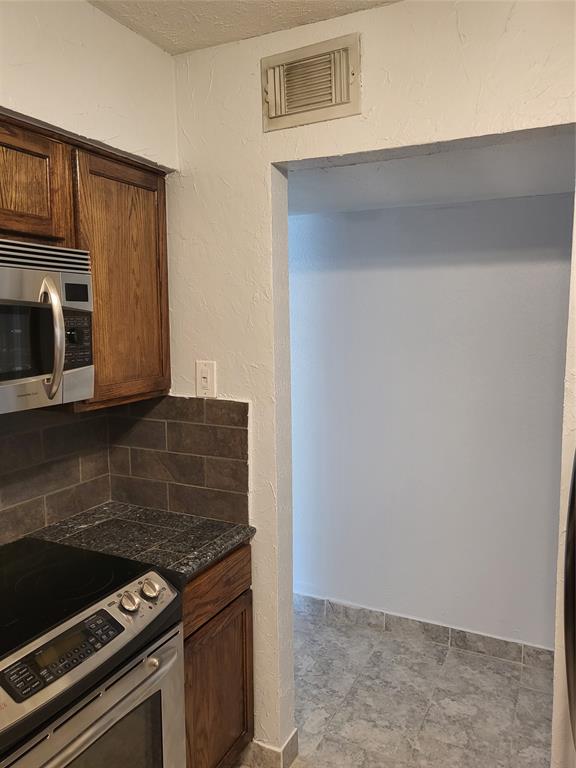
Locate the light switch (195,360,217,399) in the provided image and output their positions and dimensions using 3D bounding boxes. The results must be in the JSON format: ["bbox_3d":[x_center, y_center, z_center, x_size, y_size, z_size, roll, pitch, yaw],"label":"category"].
[{"bbox_3d":[-0.275,-0.014,1.922,0.078,0.122,0.013,3,8,27],"label":"light switch"}]

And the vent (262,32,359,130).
[{"bbox_3d":[0.055,-0.855,1.642,0.307,0.211,0.020,3,8,27],"label":"vent"}]

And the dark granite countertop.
[{"bbox_3d":[-0.472,0.507,1.883,0.638,0.040,0.377,3,8,27],"label":"dark granite countertop"}]

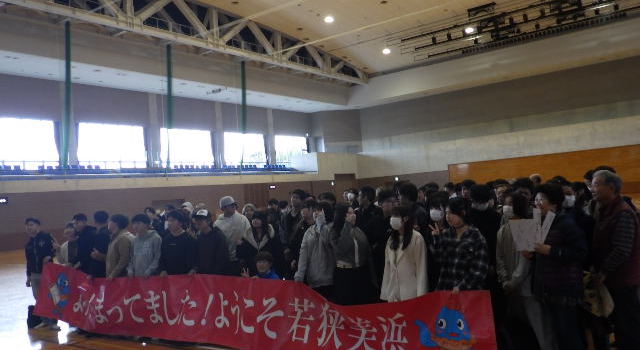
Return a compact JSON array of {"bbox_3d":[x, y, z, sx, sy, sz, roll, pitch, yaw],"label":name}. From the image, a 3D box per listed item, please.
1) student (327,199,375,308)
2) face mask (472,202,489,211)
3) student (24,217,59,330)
[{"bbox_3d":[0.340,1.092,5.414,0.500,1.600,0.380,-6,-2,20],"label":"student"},{"bbox_3d":[1.545,0.303,4.985,0.150,0.100,0.080,-6,-2,27],"label":"face mask"},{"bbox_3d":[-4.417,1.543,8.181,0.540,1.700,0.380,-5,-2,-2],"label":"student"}]

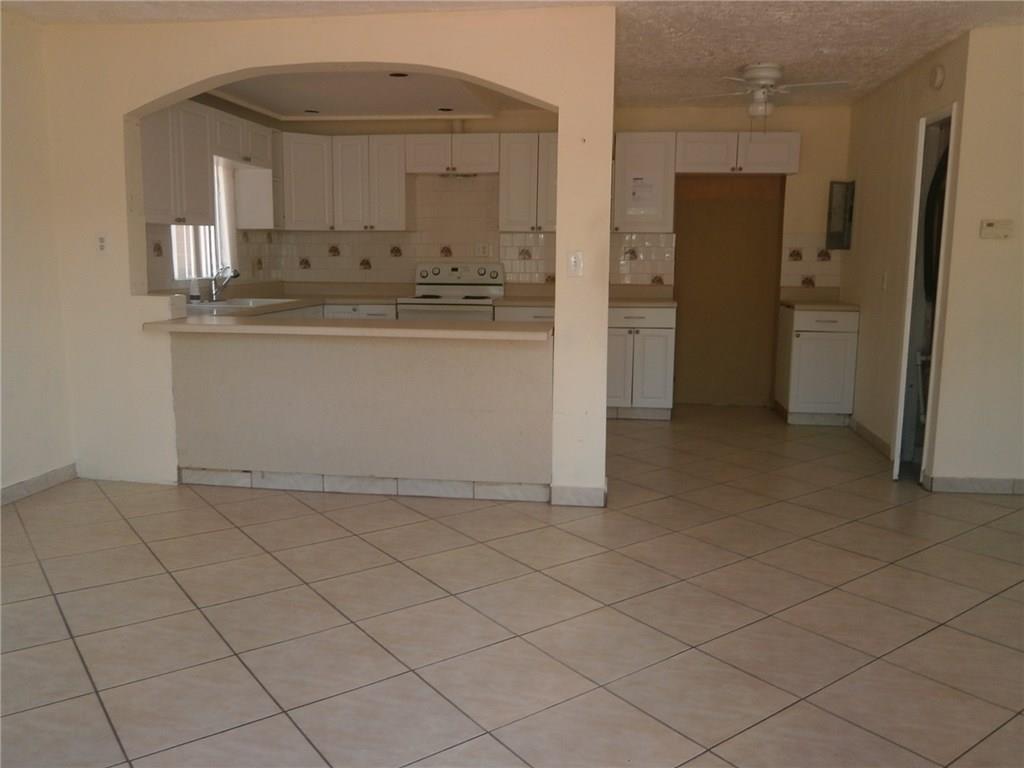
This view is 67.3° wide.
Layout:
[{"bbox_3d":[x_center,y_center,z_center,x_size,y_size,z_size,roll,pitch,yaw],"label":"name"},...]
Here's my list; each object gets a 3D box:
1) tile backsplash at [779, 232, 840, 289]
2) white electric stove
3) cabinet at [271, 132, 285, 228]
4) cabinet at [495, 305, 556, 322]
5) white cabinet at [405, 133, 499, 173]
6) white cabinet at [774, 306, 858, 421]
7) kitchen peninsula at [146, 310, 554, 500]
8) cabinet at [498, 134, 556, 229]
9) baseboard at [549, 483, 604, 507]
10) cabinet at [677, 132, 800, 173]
[{"bbox_3d":[2.410,-0.992,6.175,0.460,0.437,0.020,2,9,7],"label":"tile backsplash"},{"bbox_3d":[-0.479,-0.372,6.203,0.759,1.172,0.608,2,9,7],"label":"white electric stove"},{"bbox_3d":[-1.977,-1.580,5.945,0.315,0.754,0.200,2,9,7],"label":"cabinet"},{"bbox_3d":[0.281,-0.227,6.255,0.760,0.895,0.620,2,9,7],"label":"cabinet"},{"bbox_3d":[-0.453,-1.838,6.239,0.758,0.307,0.324,2,9,7],"label":"white cabinet"},{"bbox_3d":[2.356,-0.170,5.997,0.463,0.905,0.630,2,9,7],"label":"white cabinet"},{"bbox_3d":[-0.831,0.122,4.095,2.108,0.898,0.569,2,9,7],"label":"kitchen peninsula"},{"bbox_3d":[0.224,-1.598,6.193,0.610,0.754,0.324,2,9,7],"label":"cabinet"},{"bbox_3d":[0.338,0.572,3.890,0.282,0.095,0.017,2,9,7],"label":"baseboard"},{"bbox_3d":[1.723,-1.774,5.976,0.909,0.307,0.324,2,9,7],"label":"cabinet"}]

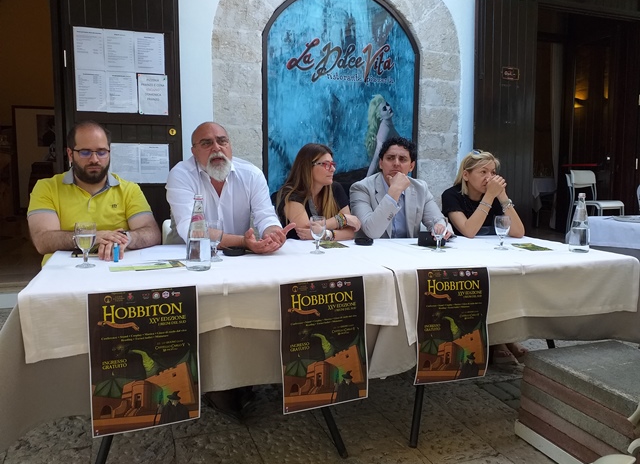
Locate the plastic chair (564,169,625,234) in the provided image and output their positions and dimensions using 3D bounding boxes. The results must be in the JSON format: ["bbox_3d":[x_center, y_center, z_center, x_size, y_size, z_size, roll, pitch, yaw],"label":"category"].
[{"bbox_3d":[3.189,-0.291,5.799,0.470,0.840,0.530,-3,6,-30],"label":"plastic chair"}]

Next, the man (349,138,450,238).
[{"bbox_3d":[0.415,0.137,2.807,0.600,1.309,0.820,-1,6,-9],"label":"man"}]

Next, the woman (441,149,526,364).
[{"bbox_3d":[0.956,0.154,2.929,0.520,1.252,0.800,-2,6,-19],"label":"woman"}]

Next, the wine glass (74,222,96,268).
[{"bbox_3d":[-0.893,0.049,1.892,0.077,0.163,0.077,0,6,0],"label":"wine glass"}]

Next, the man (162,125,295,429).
[{"bbox_3d":[-0.463,0.151,2.497,0.640,1.343,0.850,-1,6,-13],"label":"man"}]

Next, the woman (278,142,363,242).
[{"bbox_3d":[-0.014,0.162,2.749,0.520,1.271,0.800,-3,6,-28],"label":"woman"}]

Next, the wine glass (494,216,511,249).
[{"bbox_3d":[0.871,0.002,2.381,0.077,0.162,0.077,0,6,0],"label":"wine glass"}]

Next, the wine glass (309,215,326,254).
[{"bbox_3d":[-0.009,0.013,2.261,0.074,0.163,0.074,0,6,0],"label":"wine glass"}]

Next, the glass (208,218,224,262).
[{"bbox_3d":[-0.426,0.034,2.045,0.074,0.163,0.074,0,6,0],"label":"glass"}]

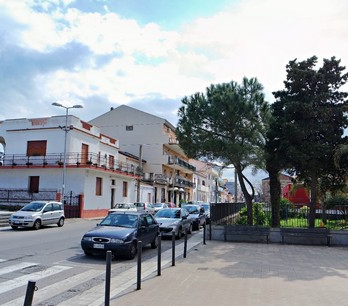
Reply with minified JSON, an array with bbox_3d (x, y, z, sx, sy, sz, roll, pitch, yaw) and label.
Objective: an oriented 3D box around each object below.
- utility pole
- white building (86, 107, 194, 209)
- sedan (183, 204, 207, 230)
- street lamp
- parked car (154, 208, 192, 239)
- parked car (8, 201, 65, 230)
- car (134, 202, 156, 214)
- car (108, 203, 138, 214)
[{"bbox_3d":[-4.483,3.394,39.878,0.300,9.000,0.300,-2,-9,14],"label":"utility pole"},{"bbox_3d":[-5.490,2.431,63.985,16.400,18.300,23.700,-2,-9,14],"label":"white building"},{"bbox_3d":[1.061,4.365,21.099,1.720,1.500,4.150,-2,-9,14],"label":"sedan"},{"bbox_3d":[-8.652,0.633,24.332,2.400,9.400,0.400,3,-9,-18],"label":"street lamp"},{"bbox_3d":[-0.134,3.652,16.453,1.670,1.430,3.900,-2,-9,14],"label":"parked car"},{"bbox_3d":[-8.303,3.794,18.730,1.580,1.540,3.540,-1,-9,11],"label":"parked car"},{"bbox_3d":[-3.472,6.669,36.352,1.630,1.480,3.800,-2,-9,14],"label":"car"},{"bbox_3d":[-5.022,5.770,30.626,1.600,1.430,3.750,-2,-9,14],"label":"car"}]

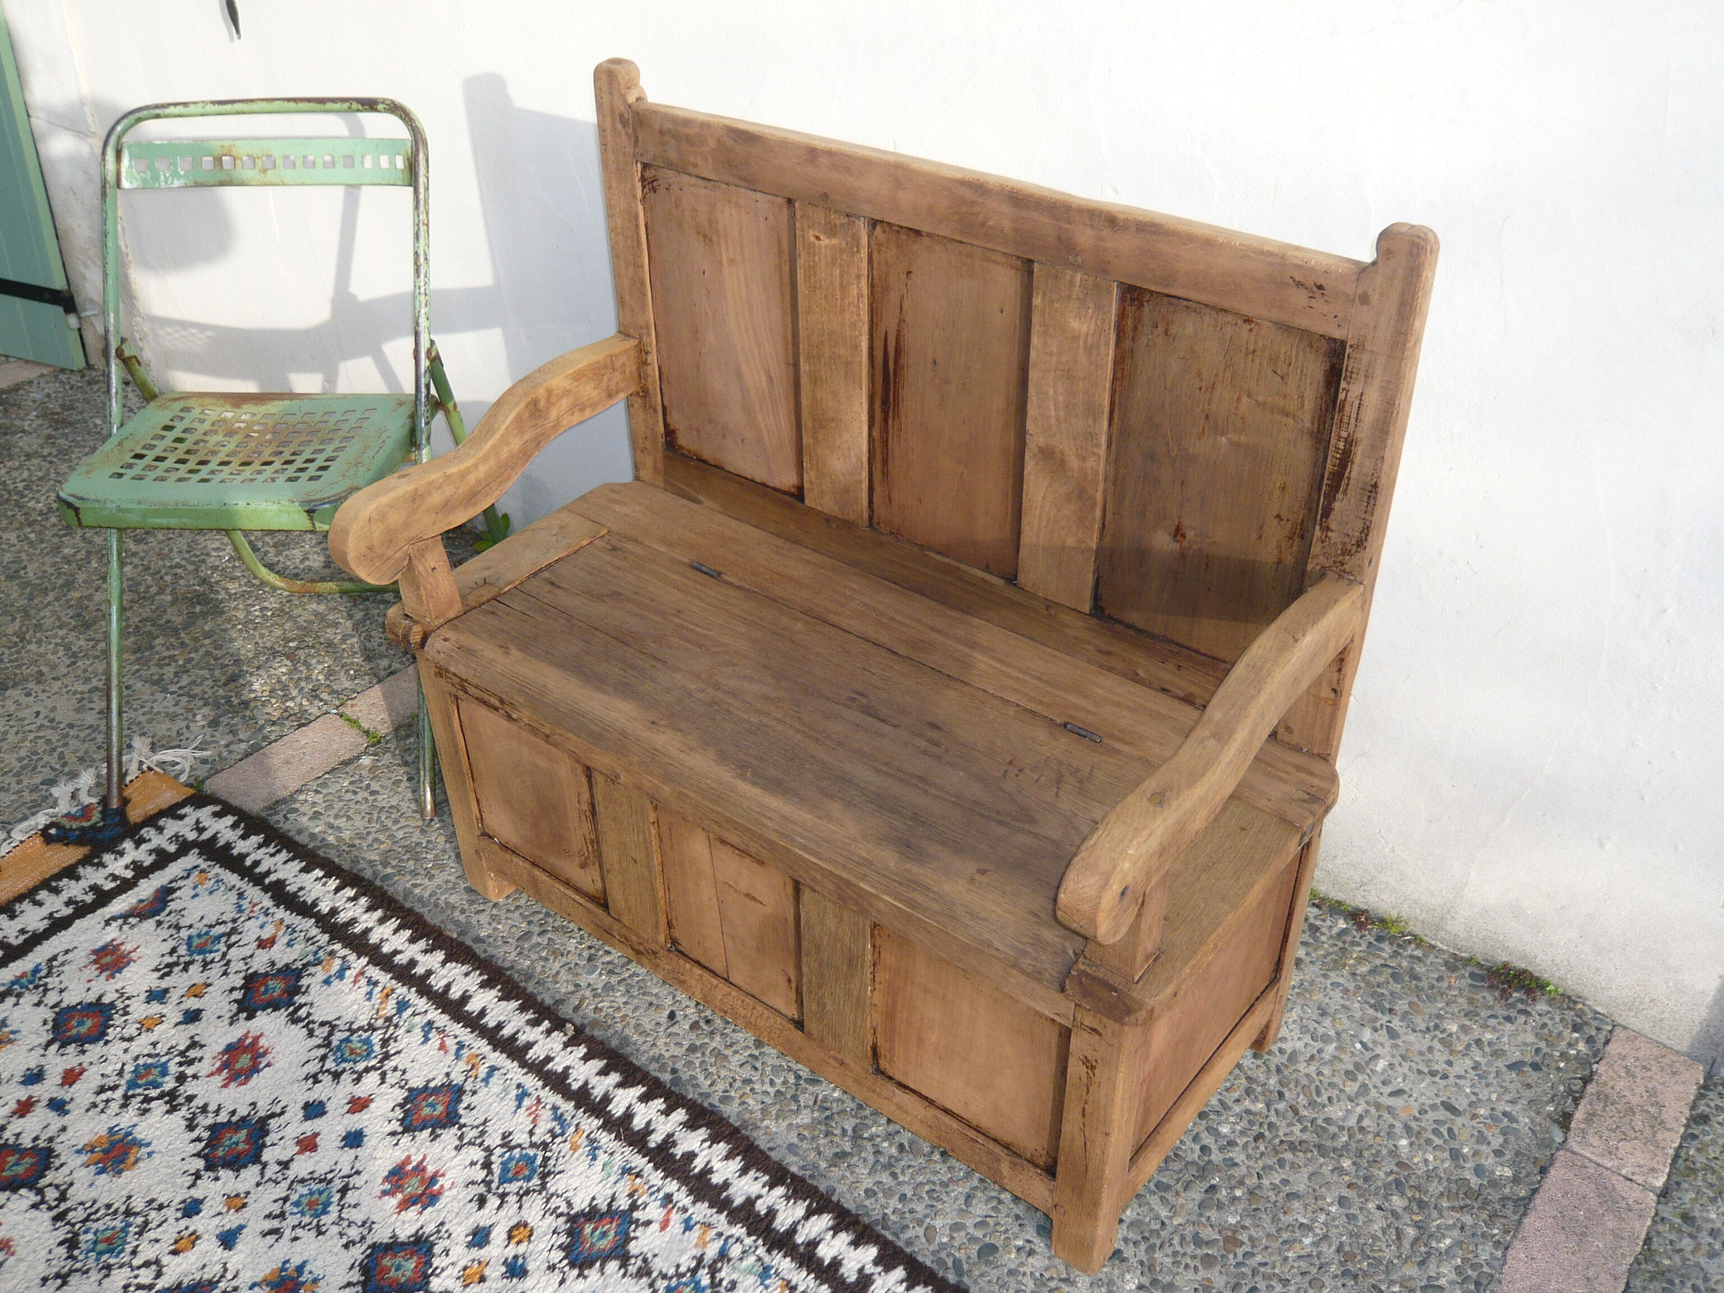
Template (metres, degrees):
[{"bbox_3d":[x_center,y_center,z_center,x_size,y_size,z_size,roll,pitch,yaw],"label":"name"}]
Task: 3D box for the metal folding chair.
[{"bbox_3d":[-0.829,-0.279,2.253,0.461,0.850,0.592,1,34,3],"label":"metal folding chair"}]

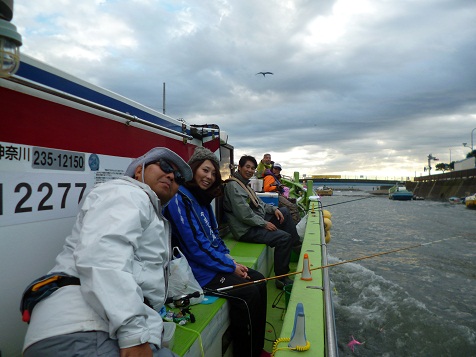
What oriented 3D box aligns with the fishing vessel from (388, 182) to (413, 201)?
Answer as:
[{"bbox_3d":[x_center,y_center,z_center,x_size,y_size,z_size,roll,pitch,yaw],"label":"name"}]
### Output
[{"bbox_3d":[15.600,1.130,32.000,2.100,1.650,5.500,0,-1,22],"label":"fishing vessel"}]

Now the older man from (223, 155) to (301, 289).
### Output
[{"bbox_3d":[0.225,0.395,3.280,0.760,1.280,0.570,0,-1,16],"label":"older man"}]

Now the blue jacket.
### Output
[{"bbox_3d":[-0.225,0.325,1.850,0.450,0.570,0.480,0,-1,21],"label":"blue jacket"}]

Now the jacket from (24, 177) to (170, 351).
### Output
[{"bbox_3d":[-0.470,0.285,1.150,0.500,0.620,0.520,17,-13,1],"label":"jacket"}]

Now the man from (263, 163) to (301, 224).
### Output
[{"bbox_3d":[0.800,0.330,6.100,0.760,1.220,0.500,0,-1,13],"label":"man"}]

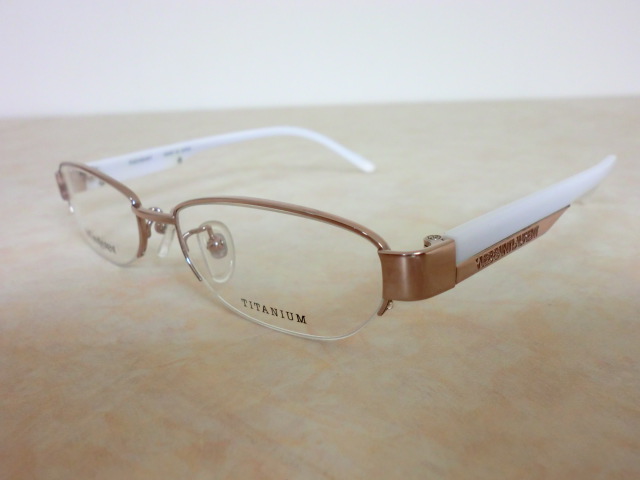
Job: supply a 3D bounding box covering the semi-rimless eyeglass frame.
[{"bbox_3d":[0.010,-0.017,0.188,0.140,0.029,0.143,14,23,41],"label":"semi-rimless eyeglass frame"}]

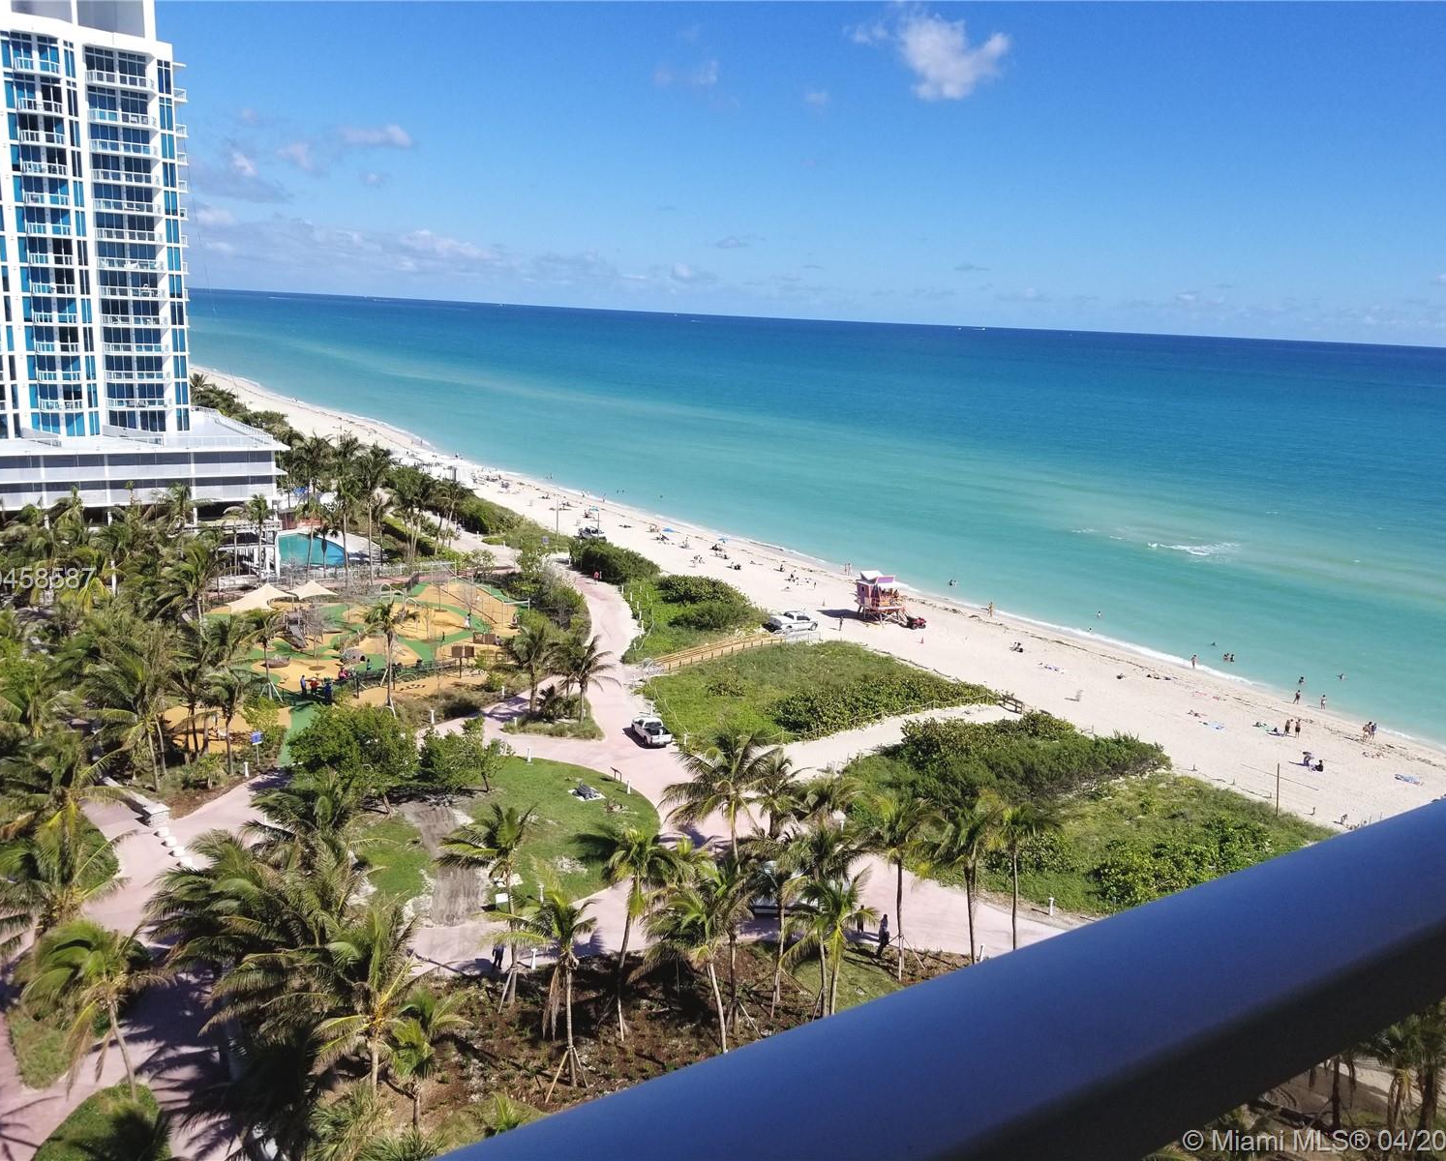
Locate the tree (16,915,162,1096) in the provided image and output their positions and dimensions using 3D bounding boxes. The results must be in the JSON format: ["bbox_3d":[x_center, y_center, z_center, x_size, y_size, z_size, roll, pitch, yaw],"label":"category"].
[{"bbox_3d":[-26.190,18.100,48.750,6.100,8.310,6.100,-5,15,-30],"label":"tree"}]

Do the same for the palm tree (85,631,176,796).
[{"bbox_3d":[-39.287,8.716,77.785,5.760,11.300,5.470,-4,15,-27],"label":"palm tree"}]

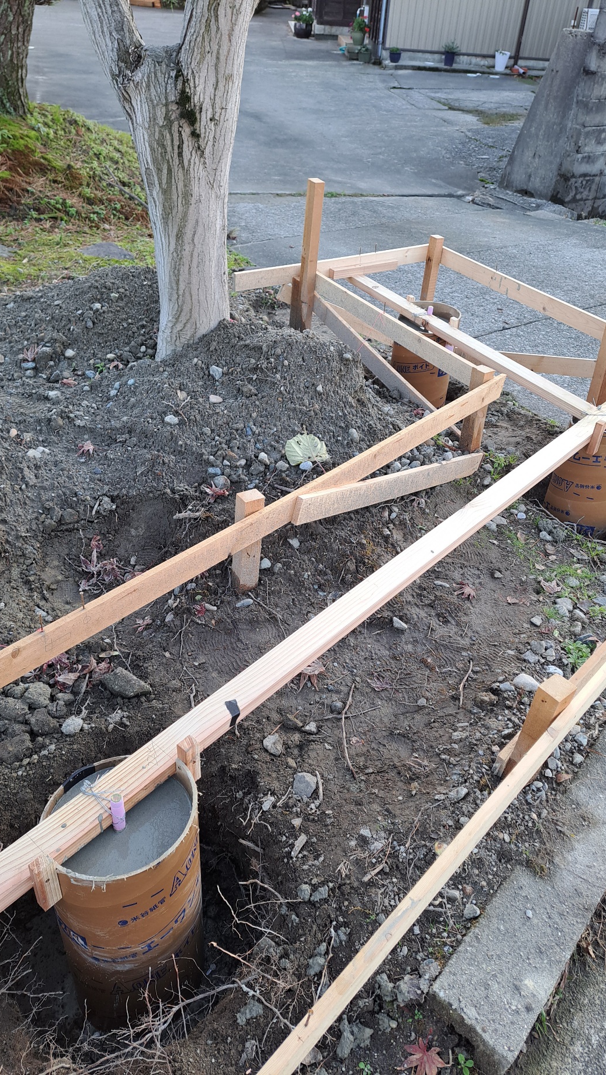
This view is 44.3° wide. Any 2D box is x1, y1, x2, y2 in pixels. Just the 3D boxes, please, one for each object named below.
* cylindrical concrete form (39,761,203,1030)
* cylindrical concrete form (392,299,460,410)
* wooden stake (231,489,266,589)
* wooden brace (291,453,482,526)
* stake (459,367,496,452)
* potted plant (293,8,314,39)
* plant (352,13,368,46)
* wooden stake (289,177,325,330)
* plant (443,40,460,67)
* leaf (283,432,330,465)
[{"bbox_3d":[-0.385,0.789,1.681,0.310,0.600,0.310,3,37,-2],"label":"cylindrical concrete form"},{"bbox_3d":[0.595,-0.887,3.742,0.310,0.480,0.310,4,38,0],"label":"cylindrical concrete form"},{"bbox_3d":[-0.167,0.019,2.238,0.055,0.351,0.055,-18,45,-29],"label":"wooden stake"},{"bbox_3d":[0.349,-0.193,2.660,0.020,0.097,1.150,33,31,31],"label":"wooden brace"},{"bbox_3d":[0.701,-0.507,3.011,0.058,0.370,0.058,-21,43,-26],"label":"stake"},{"bbox_3d":[0.009,-10.490,15.200,0.400,0.500,0.380,4,38,0],"label":"potted plant"},{"bbox_3d":[0.981,-8.779,12.900,0.290,0.440,0.280,4,38,0],"label":"plant"},{"bbox_3d":[0.031,-1.430,3.812,0.062,0.761,0.095,-20,44,-28],"label":"wooden stake"},{"bbox_3d":[2.486,-8.120,12.500,0.270,0.360,0.260,4,38,0],"label":"plant"},{"bbox_3d":[0.016,-0.325,2.764,0.160,0.030,0.150,-10,57,-10],"label":"leaf"}]

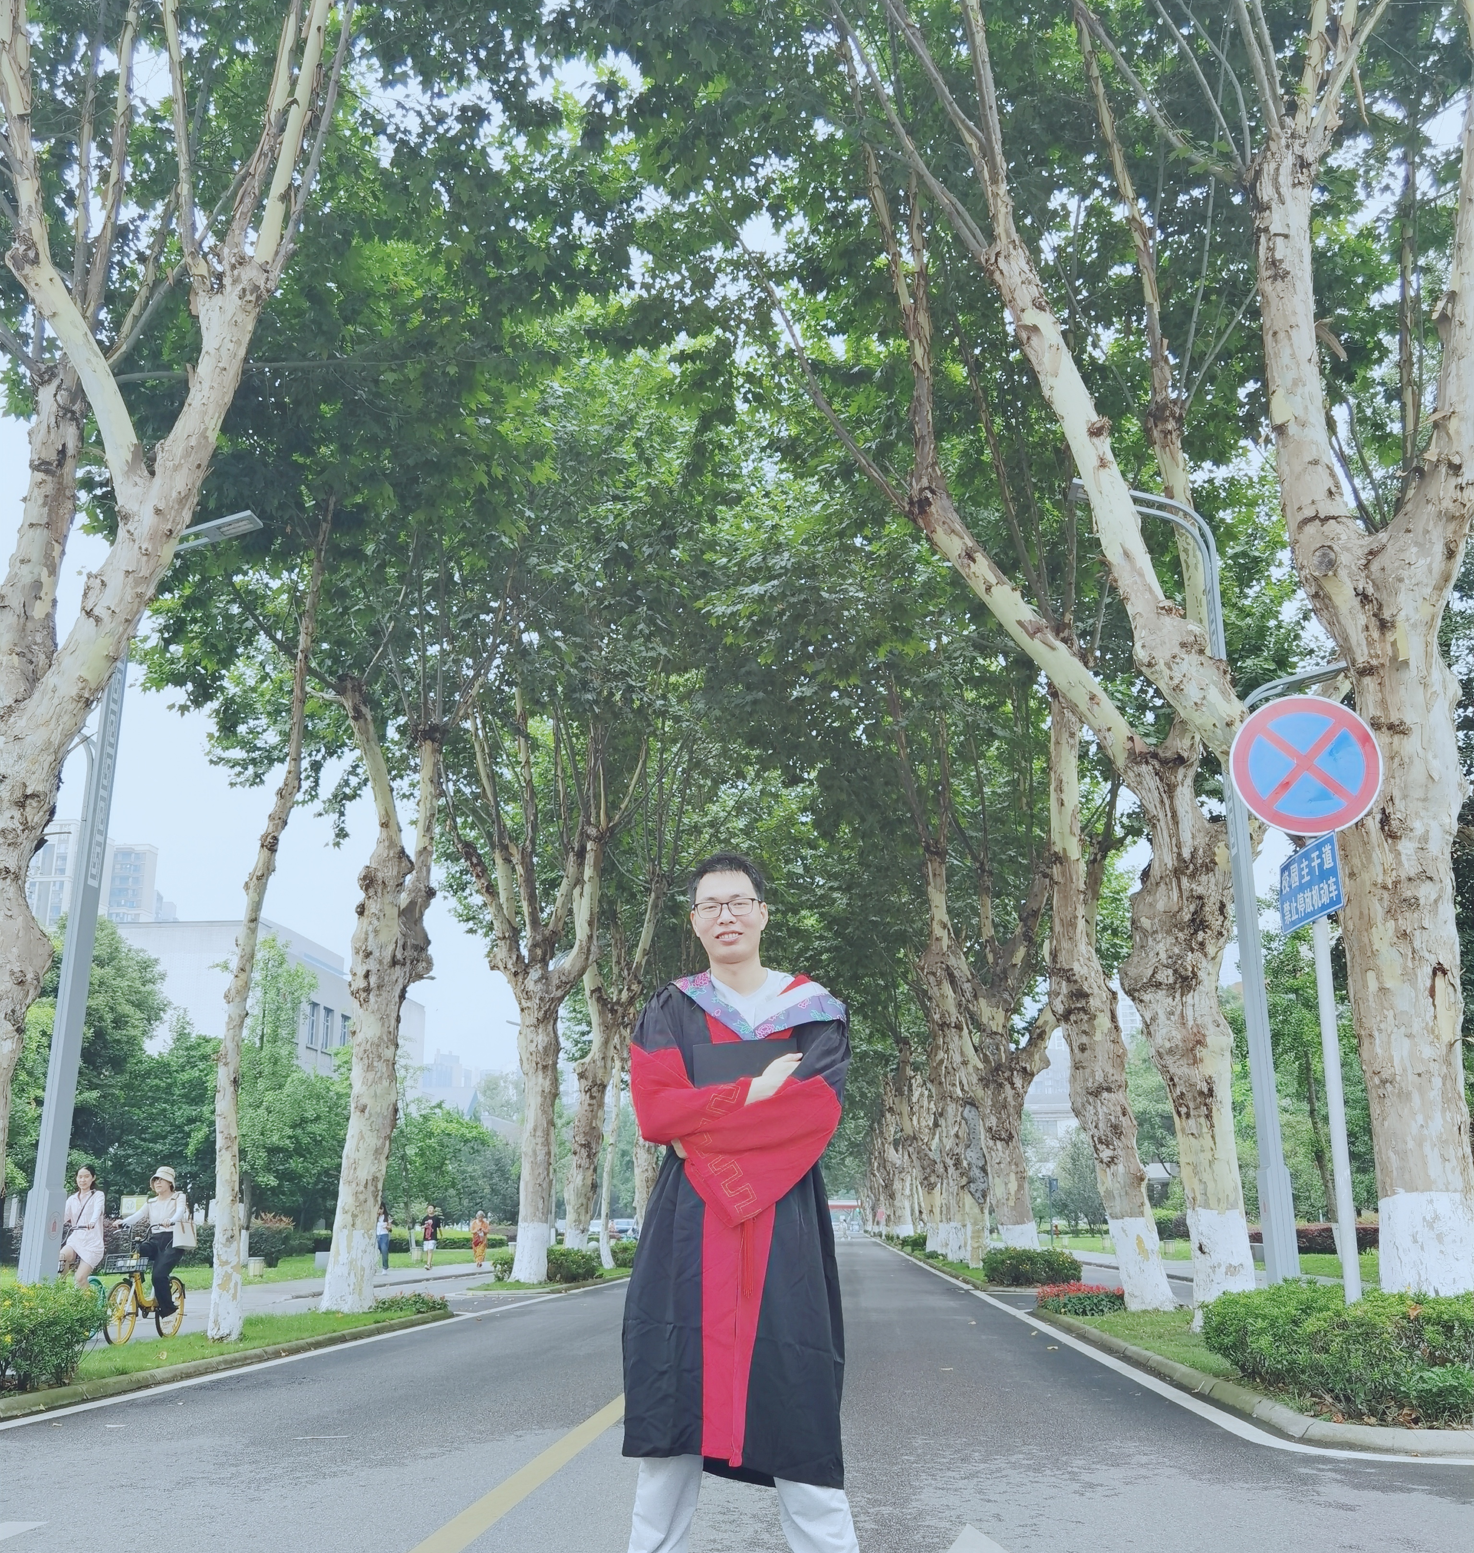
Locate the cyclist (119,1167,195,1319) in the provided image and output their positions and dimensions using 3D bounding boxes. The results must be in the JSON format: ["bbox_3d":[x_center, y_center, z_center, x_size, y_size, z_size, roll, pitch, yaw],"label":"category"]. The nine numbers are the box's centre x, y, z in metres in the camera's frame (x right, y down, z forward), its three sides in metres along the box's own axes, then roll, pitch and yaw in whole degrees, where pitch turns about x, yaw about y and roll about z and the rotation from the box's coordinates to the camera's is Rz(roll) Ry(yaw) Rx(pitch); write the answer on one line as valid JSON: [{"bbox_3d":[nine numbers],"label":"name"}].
[{"bbox_3d":[-5.607,4.515,14.828,0.520,1.460,0.700,-1,-17,4],"label":"cyclist"}]

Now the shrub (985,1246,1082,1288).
[{"bbox_3d":[4.728,7.843,24.584,1.500,0.660,1.500,-1,-17,4],"label":"shrub"}]

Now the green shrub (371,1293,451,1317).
[{"bbox_3d":[-3.436,5.568,16.184,0.750,0.240,0.850,-1,-17,4],"label":"green shrub"}]

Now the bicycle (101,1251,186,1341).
[{"bbox_3d":[-5.595,4.824,14.527,0.550,1.000,1.600,-1,-17,4],"label":"bicycle"}]

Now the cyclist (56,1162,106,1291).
[{"bbox_3d":[-6.198,4.421,14.543,0.500,1.450,0.700,-1,-17,4],"label":"cyclist"}]

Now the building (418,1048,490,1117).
[{"bbox_3d":[-119.238,153.114,632.623,30.000,70.000,20.000,-1,-17,4],"label":"building"}]

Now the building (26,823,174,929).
[{"bbox_3d":[-163.222,62.276,376.917,36.000,98.000,20.000,-1,-17,4],"label":"building"}]

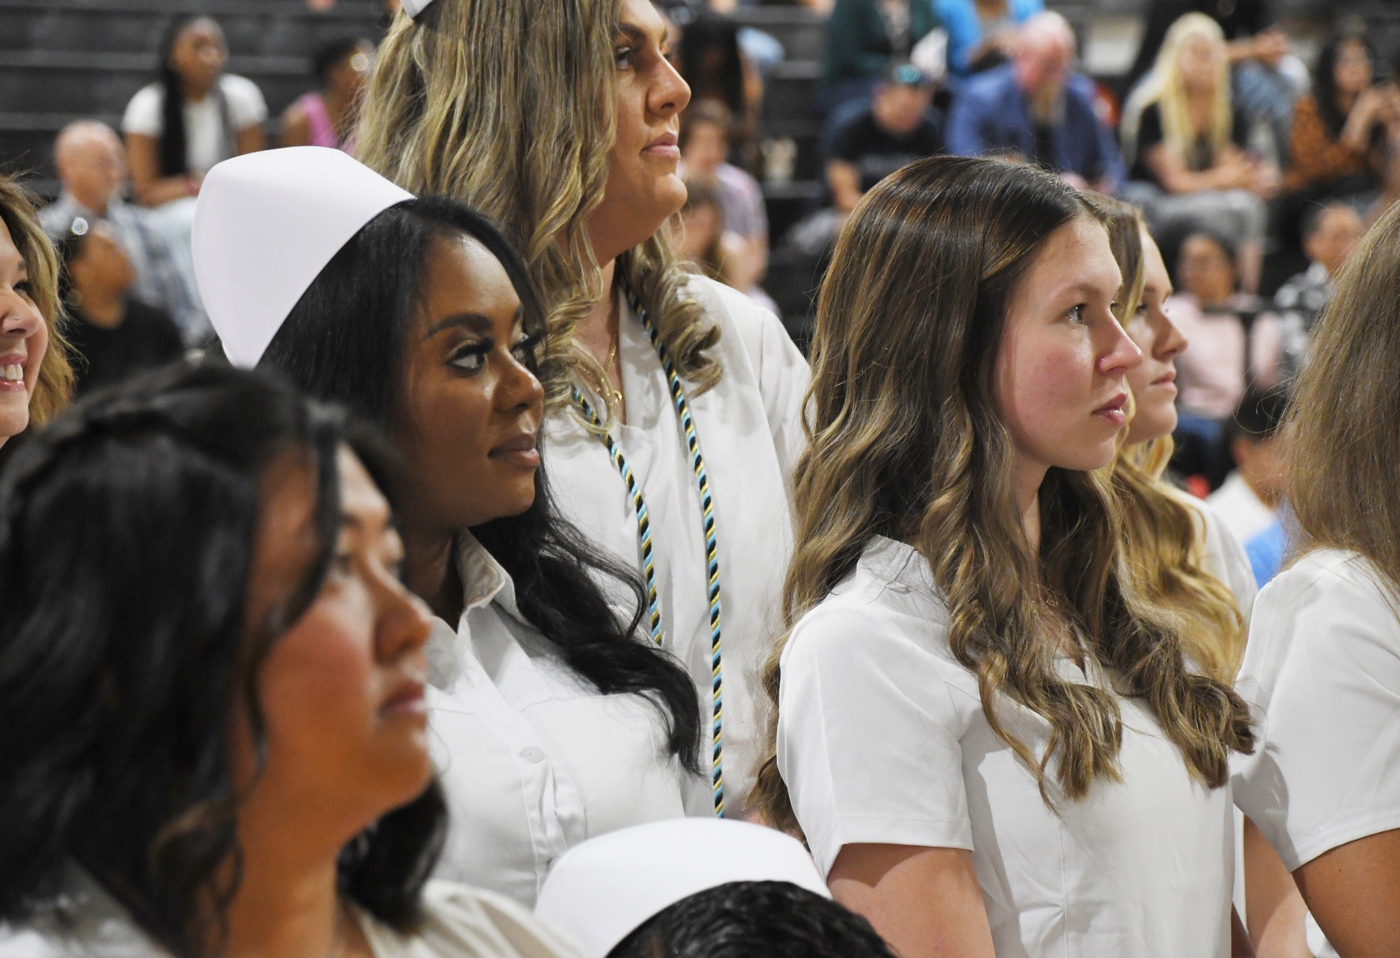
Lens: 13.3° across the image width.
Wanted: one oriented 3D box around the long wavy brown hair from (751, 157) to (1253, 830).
[{"bbox_3d":[0.219,0.011,4.350,0.310,0.490,0.290,1,2,30],"label":"long wavy brown hair"}]

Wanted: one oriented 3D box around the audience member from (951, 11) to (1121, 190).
[{"bbox_3d":[0.957,-0.794,17.100,0.560,1.080,0.750,0,2,-6],"label":"audience member"}]

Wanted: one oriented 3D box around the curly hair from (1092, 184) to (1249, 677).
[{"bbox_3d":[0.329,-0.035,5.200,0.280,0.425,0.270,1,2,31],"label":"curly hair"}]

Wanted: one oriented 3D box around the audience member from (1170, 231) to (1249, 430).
[{"bbox_3d":[1.402,-0.154,16.300,0.450,1.050,0.620,0,2,0],"label":"audience member"}]

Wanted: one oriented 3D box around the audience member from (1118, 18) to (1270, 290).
[{"bbox_3d":[1.431,-0.799,17.200,0.500,1.080,0.720,-1,2,-20],"label":"audience member"}]

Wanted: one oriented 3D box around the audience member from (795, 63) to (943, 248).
[{"bbox_3d":[0.524,-0.675,17.100,0.540,1.030,0.750,0,2,3],"label":"audience member"}]

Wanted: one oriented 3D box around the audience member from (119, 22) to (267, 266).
[{"bbox_3d":[-1.447,-0.792,17.200,0.480,1.080,0.720,0,2,-12],"label":"audience member"}]

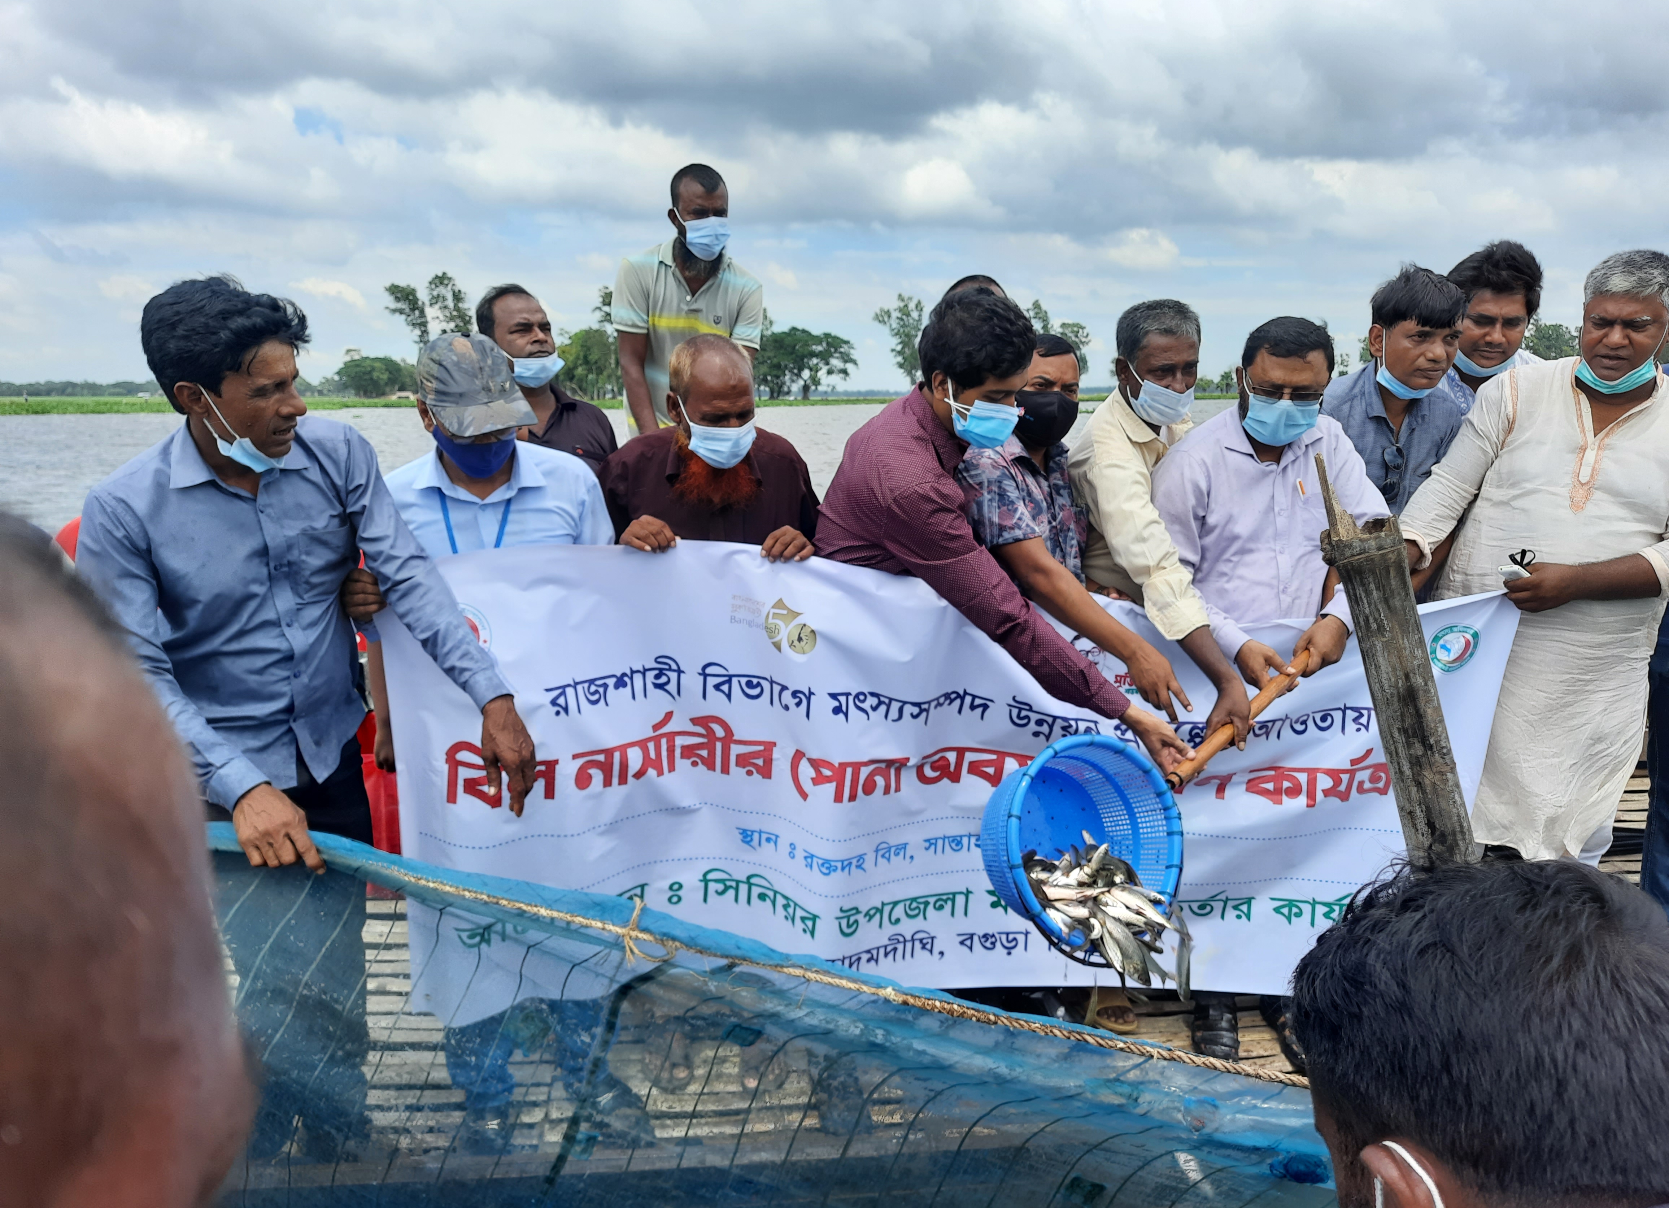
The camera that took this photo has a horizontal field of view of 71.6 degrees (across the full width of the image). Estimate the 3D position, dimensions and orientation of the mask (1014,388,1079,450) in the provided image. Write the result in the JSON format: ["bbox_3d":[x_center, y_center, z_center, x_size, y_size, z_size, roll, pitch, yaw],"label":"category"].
[{"bbox_3d":[0.404,-0.354,2.220,0.140,0.120,0.085,-2,22,-10],"label":"mask"}]

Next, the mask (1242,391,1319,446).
[{"bbox_3d":[0.792,-0.331,2.054,0.140,0.105,0.075,3,25,16],"label":"mask"}]

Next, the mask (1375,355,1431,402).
[{"bbox_3d":[1.020,-0.402,2.070,0.115,0.075,0.080,0,22,0],"label":"mask"}]

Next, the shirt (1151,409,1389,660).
[{"bbox_3d":[0.834,-0.061,2.227,0.460,0.600,0.400,3,11,16],"label":"shirt"}]

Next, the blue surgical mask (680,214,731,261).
[{"bbox_3d":[-0.313,-0.891,2.820,0.130,0.110,0.080,-7,28,-35],"label":"blue surgical mask"}]

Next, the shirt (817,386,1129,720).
[{"bbox_3d":[0.230,-0.068,1.992,0.520,0.600,0.420,9,14,39],"label":"shirt"}]

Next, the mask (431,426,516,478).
[{"bbox_3d":[-0.598,-0.252,1.920,0.140,0.095,0.080,-5,37,-28],"label":"mask"}]

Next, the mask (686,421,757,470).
[{"bbox_3d":[-0.205,-0.285,2.080,0.130,0.090,0.075,-5,36,-25],"label":"mask"}]

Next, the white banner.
[{"bbox_3d":[0.197,0.317,2.040,1.920,0.820,0.130,0,10,0],"label":"white banner"}]

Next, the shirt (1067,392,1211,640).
[{"bbox_3d":[0.638,-0.136,2.355,0.400,0.600,0.380,-4,11,-22],"label":"shirt"}]

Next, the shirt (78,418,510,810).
[{"bbox_3d":[-0.833,0.006,1.761,0.510,0.590,0.500,-7,13,-32],"label":"shirt"}]

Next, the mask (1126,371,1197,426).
[{"bbox_3d":[0.622,-0.397,2.204,0.135,0.110,0.080,-5,24,-26],"label":"mask"}]

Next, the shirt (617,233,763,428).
[{"bbox_3d":[-0.377,-0.612,2.999,0.400,0.640,0.280,-2,11,-12],"label":"shirt"}]

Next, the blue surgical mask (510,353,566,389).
[{"bbox_3d":[-0.649,-0.507,2.520,0.090,0.080,0.130,9,13,39],"label":"blue surgical mask"}]

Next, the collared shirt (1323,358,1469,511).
[{"bbox_3d":[1.155,-0.169,2.369,0.410,0.620,0.280,2,11,10],"label":"collared shirt"}]

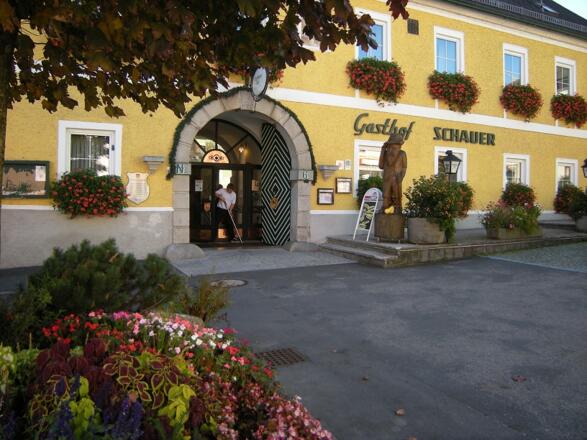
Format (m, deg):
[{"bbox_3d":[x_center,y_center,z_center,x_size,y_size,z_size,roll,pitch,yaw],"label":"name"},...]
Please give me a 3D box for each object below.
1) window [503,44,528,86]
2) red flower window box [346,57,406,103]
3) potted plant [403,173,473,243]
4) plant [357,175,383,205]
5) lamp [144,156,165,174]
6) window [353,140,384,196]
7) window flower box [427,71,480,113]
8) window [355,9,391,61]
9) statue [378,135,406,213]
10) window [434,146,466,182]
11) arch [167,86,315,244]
[{"bbox_3d":[7.562,-5.161,16.251,1.284,1.488,0.200,0,0,-26],"label":"window"},{"bbox_3d":[2.304,-3.882,13.259,1.480,1.150,0.600,0,0,-26],"label":"red flower window box"},{"bbox_3d":[3.157,-0.228,10.300,1.120,1.430,1.050,0,0,-26],"label":"potted plant"},{"bbox_3d":[2.161,-0.831,13.151,0.800,0.850,0.600,0,0,-26],"label":"plant"},{"bbox_3d":[-3.040,-1.179,10.307,0.380,0.370,0.340,0,0,-25],"label":"lamp"},{"bbox_3d":[2.137,-1.411,13.007,1.200,1.520,0.200,0,0,-25],"label":"window"},{"bbox_3d":[4.673,-3.729,13.777,1.380,1.000,0.660,0,0,-25],"label":"window flower box"},{"bbox_3d":[2.260,-5.190,13.642,1.268,1.483,0.200,0,0,-26],"label":"window"},{"bbox_3d":[2.179,-1.029,10.500,0.600,1.800,0.500,0,0,-10],"label":"statue"},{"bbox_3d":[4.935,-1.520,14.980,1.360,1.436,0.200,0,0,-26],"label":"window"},{"bbox_3d":[-1.236,-1.304,12.079,3.825,4.003,0.500,0,0,-26],"label":"arch"}]

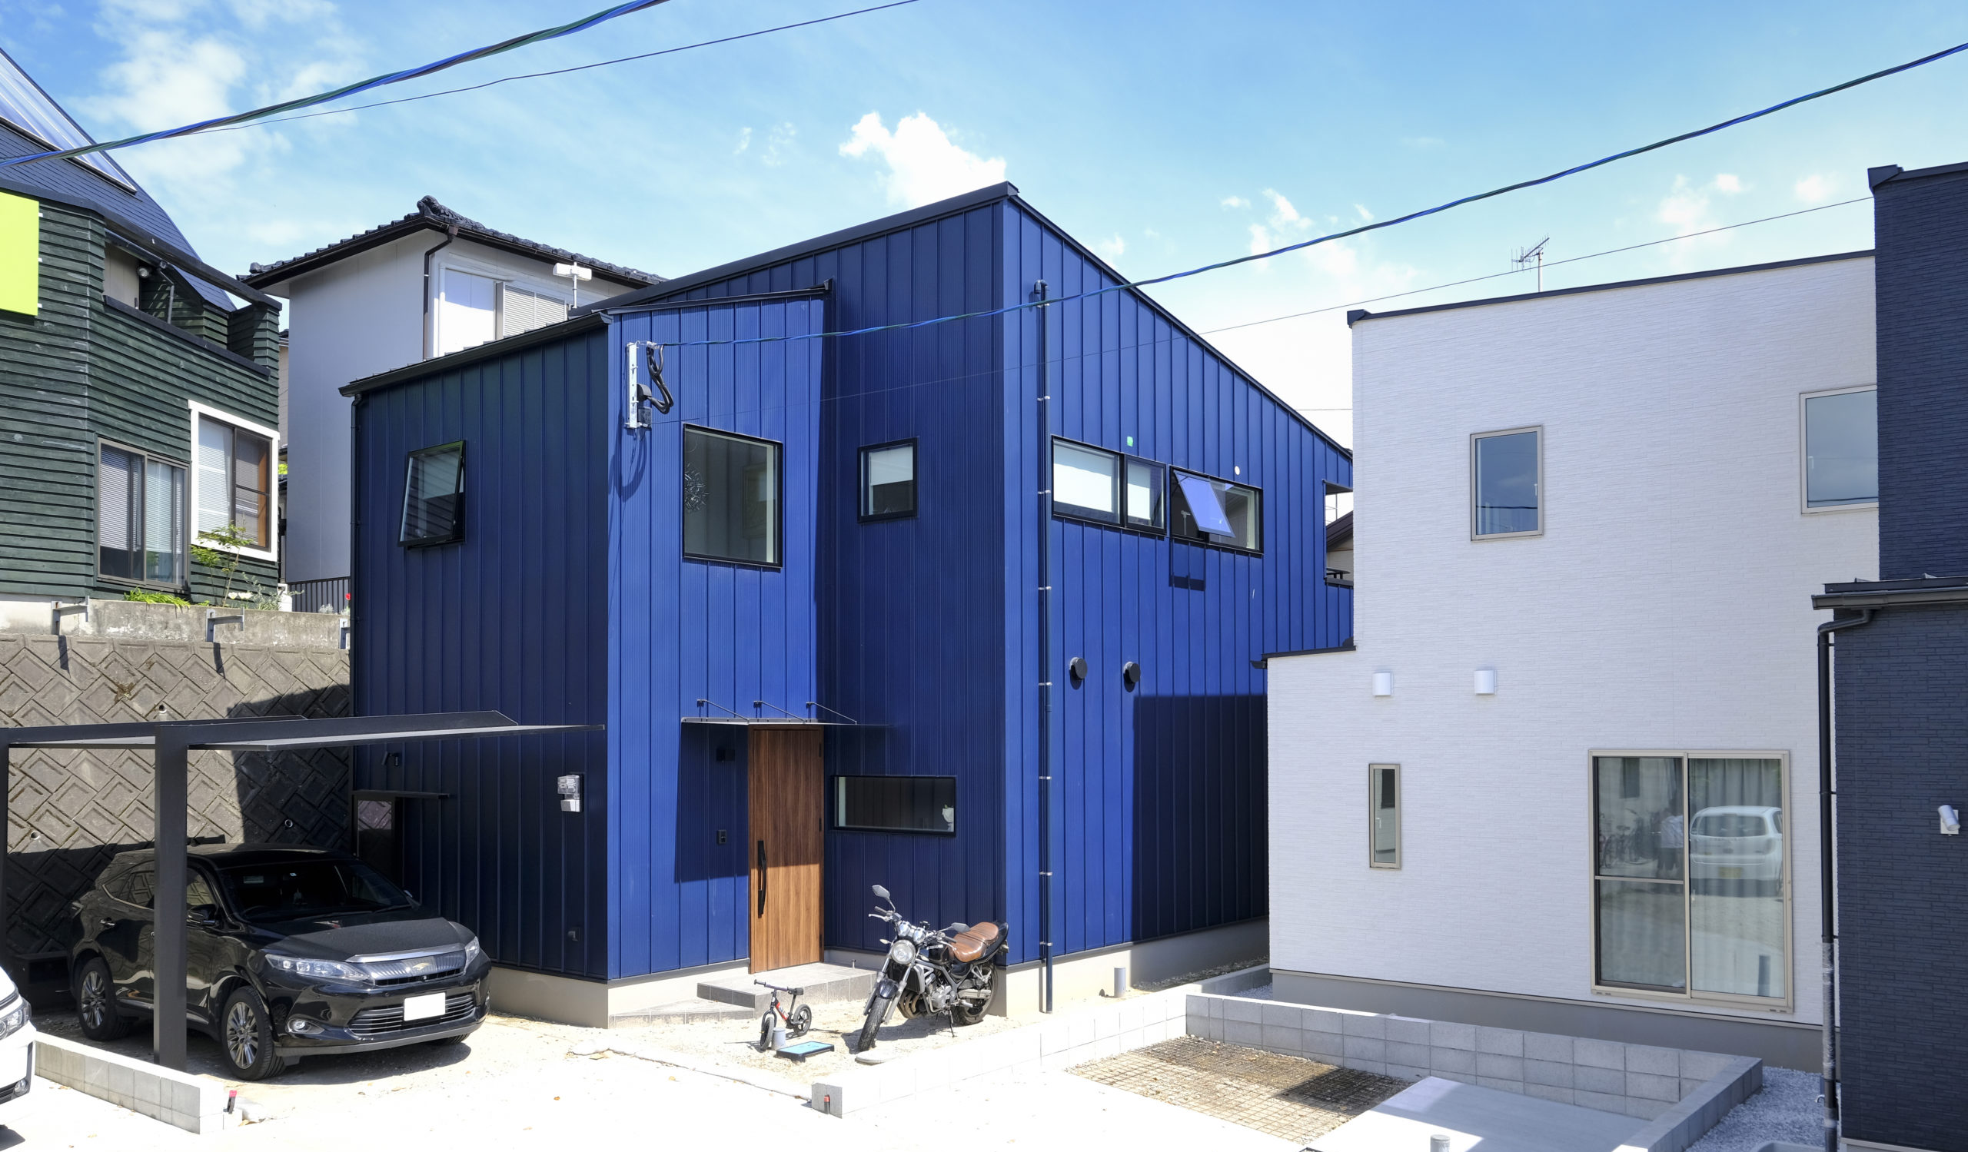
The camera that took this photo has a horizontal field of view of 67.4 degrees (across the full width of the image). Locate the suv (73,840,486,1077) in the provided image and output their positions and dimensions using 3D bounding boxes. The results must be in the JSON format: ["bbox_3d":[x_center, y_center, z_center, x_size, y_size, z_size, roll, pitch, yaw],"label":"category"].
[{"bbox_3d":[-6.114,3.139,12.646,4.720,1.690,1.840,-3,-5,37],"label":"suv"}]

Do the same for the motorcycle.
[{"bbox_3d":[-0.516,3.315,12.519,0.800,1.180,2.050,-3,-5,38],"label":"motorcycle"}]

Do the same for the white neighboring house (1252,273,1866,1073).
[{"bbox_3d":[7.424,0.997,15.411,6.200,6.660,7.000,-3,-5,39],"label":"white neighboring house"}]

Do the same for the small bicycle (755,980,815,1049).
[{"bbox_3d":[-1.680,3.596,12.215,0.420,0.560,0.860,-2,-5,22],"label":"small bicycle"}]

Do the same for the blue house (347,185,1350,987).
[{"bbox_3d":[-0.879,0.431,17.472,6.760,7.240,10.400,-4,-5,39],"label":"blue house"}]

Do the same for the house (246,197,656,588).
[{"bbox_3d":[-8.488,-2.091,26.978,5.600,6.800,7.000,-4,-5,39],"label":"house"}]

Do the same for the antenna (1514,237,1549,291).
[{"bbox_3d":[7.516,-4.221,20.124,0.320,0.850,1.050,0,-4,-3],"label":"antenna"}]

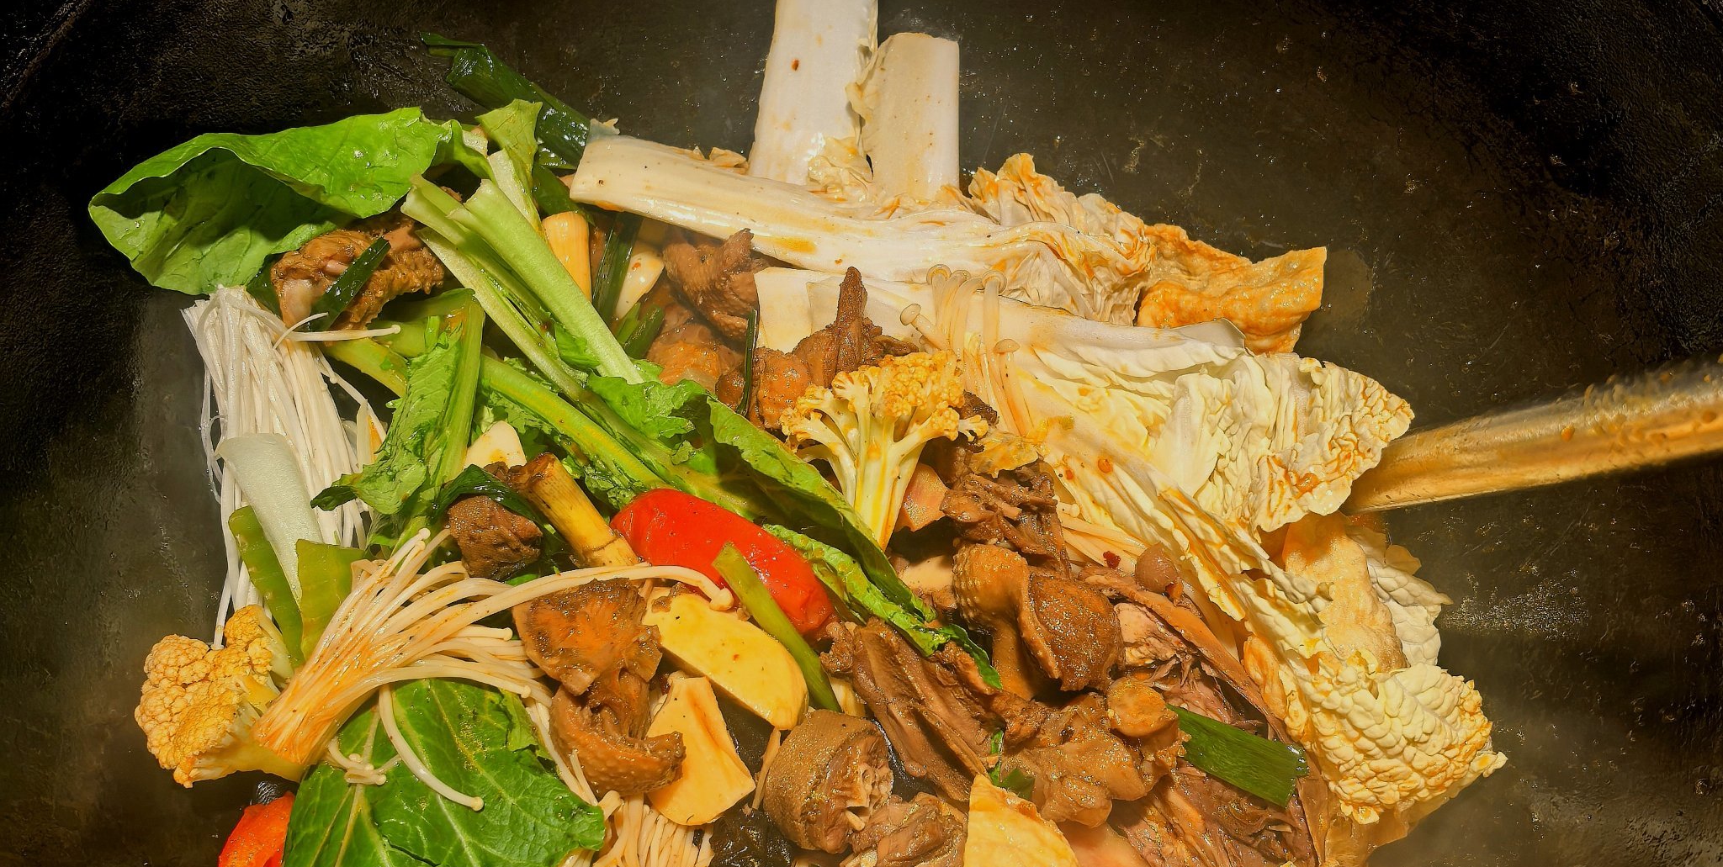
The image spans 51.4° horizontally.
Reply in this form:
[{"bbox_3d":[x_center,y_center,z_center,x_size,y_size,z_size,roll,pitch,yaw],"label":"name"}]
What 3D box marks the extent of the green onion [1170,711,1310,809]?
[{"bbox_3d":[0.106,0.090,0.503,0.040,0.009,0.017,21,68,10],"label":"green onion"}]

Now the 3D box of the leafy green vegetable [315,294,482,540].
[{"bbox_3d":[-0.136,-0.006,0.549,0.034,0.022,0.080,10,66,5],"label":"leafy green vegetable"}]

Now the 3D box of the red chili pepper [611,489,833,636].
[{"bbox_3d":[-0.040,0.038,0.517,0.065,0.024,0.028,22,68,10],"label":"red chili pepper"}]

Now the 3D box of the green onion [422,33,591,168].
[{"bbox_3d":[-0.120,-0.114,0.611,0.067,0.014,0.018,37,71,16],"label":"green onion"}]

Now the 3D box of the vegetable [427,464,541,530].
[{"bbox_3d":[-0.100,0.017,0.473,0.030,0.014,0.016,5,66,2],"label":"vegetable"}]

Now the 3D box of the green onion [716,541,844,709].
[{"bbox_3d":[-0.024,0.055,0.507,0.010,0.008,0.059,-31,69,-13],"label":"green onion"}]

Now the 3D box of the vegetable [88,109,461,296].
[{"bbox_3d":[-0.167,-0.065,0.510,0.098,0.028,0.043,-11,66,-5],"label":"vegetable"}]

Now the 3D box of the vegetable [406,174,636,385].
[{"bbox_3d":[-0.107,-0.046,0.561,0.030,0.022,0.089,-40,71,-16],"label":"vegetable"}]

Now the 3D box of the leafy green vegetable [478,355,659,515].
[{"bbox_3d":[-0.079,0.001,0.480,0.060,0.016,0.022,37,71,15],"label":"leafy green vegetable"}]

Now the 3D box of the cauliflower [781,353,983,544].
[{"bbox_3d":[0.005,0.004,0.467,0.052,0.034,0.050,4,66,2],"label":"cauliflower"}]

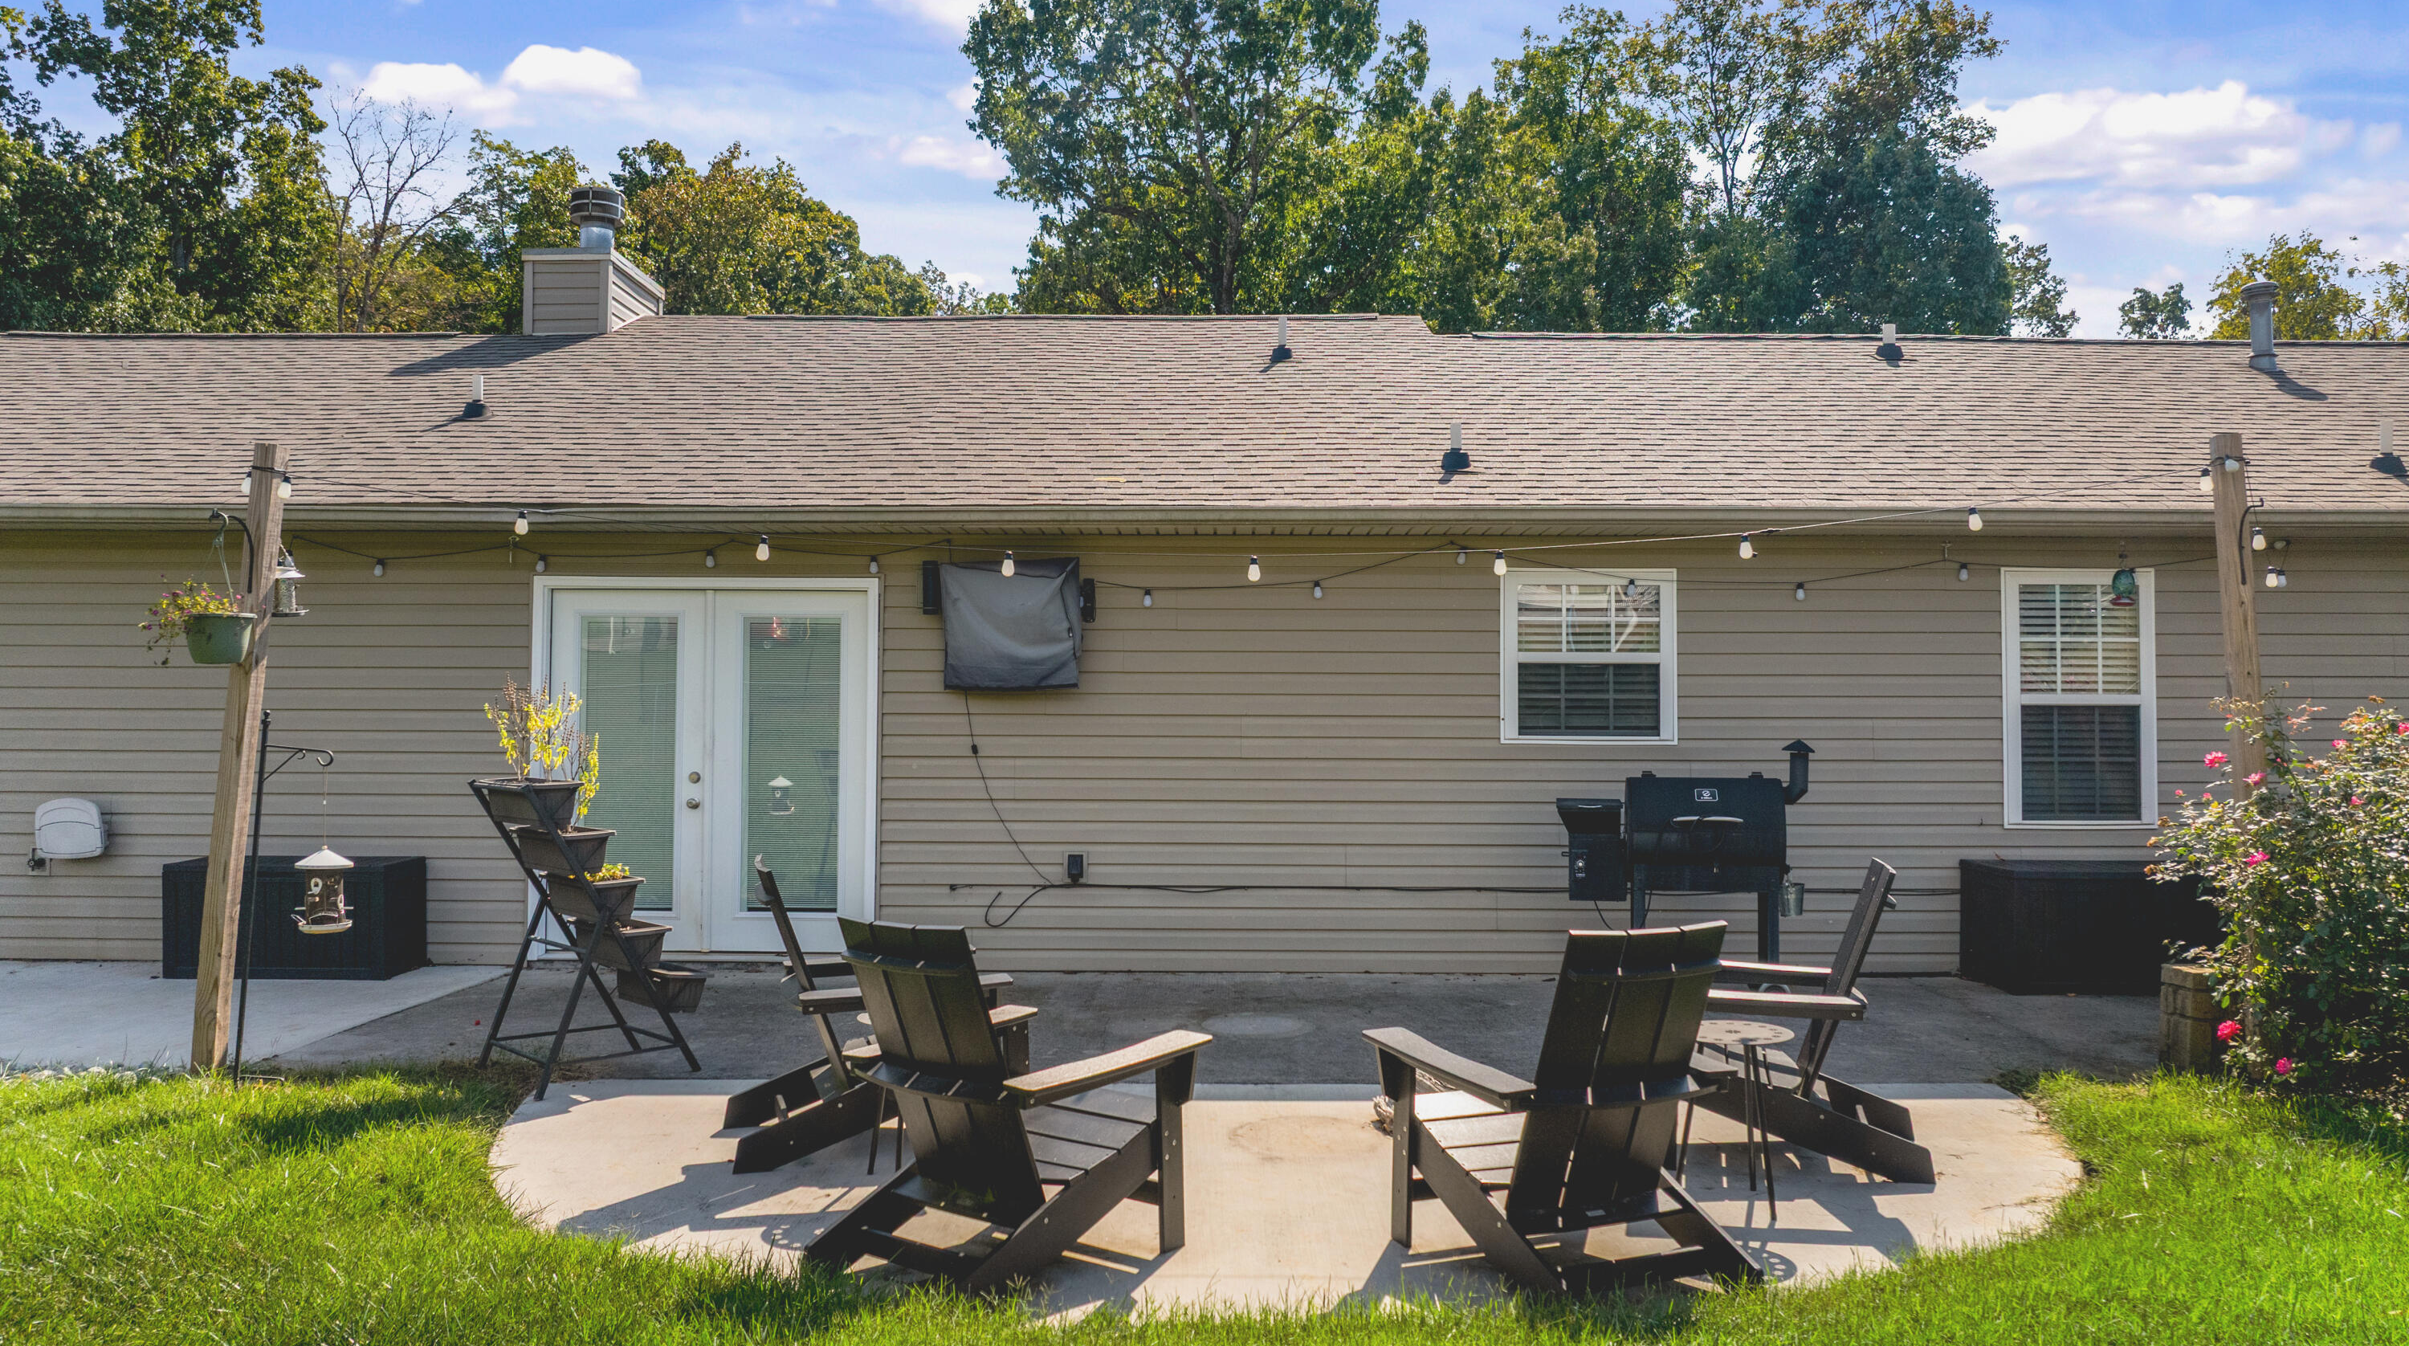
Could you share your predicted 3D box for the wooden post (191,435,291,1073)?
[{"bbox_3d":[-3.949,0.338,6.843,0.090,2.562,0.090,4,-2,0],"label":"wooden post"}]

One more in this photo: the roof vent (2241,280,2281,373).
[{"bbox_3d":[7.139,-2.334,11.261,0.254,0.626,0.254,0,-2,1],"label":"roof vent"}]

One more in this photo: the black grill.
[{"bbox_3d":[2.330,0.989,8.114,1.260,1.295,0.580,0,-2,0],"label":"black grill"}]

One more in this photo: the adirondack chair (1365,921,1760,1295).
[{"bbox_3d":[0.980,1.110,4.441,0.789,0.965,0.893,1,-2,-22],"label":"adirondack chair"}]

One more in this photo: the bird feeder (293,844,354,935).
[{"bbox_3d":[-3.138,0.774,5.950,0.215,0.310,0.215,0,-2,1],"label":"bird feeder"}]

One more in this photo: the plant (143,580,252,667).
[{"bbox_3d":[-3.823,-0.188,6.350,0.420,0.320,0.310,0,-2,1],"label":"plant"}]

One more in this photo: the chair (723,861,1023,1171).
[{"bbox_3d":[-1.178,1.127,5.774,0.893,0.965,0.789,1,-2,-19],"label":"chair"}]

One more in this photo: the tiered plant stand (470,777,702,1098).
[{"bbox_3d":[-2.459,1.004,6.667,0.690,1.163,0.660,2,-2,-41],"label":"tiered plant stand"}]

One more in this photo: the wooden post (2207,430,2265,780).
[{"bbox_3d":[4.027,0.325,6.478,0.090,2.527,0.090,-2,-2,17],"label":"wooden post"}]

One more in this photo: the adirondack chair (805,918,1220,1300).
[{"bbox_3d":[-0.564,1.111,4.523,0.789,0.965,0.893,-1,-2,38],"label":"adirondack chair"}]

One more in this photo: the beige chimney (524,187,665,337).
[{"bbox_3d":[-4.750,-3.131,13.061,0.674,1.248,1.181,0,-2,1],"label":"beige chimney"}]

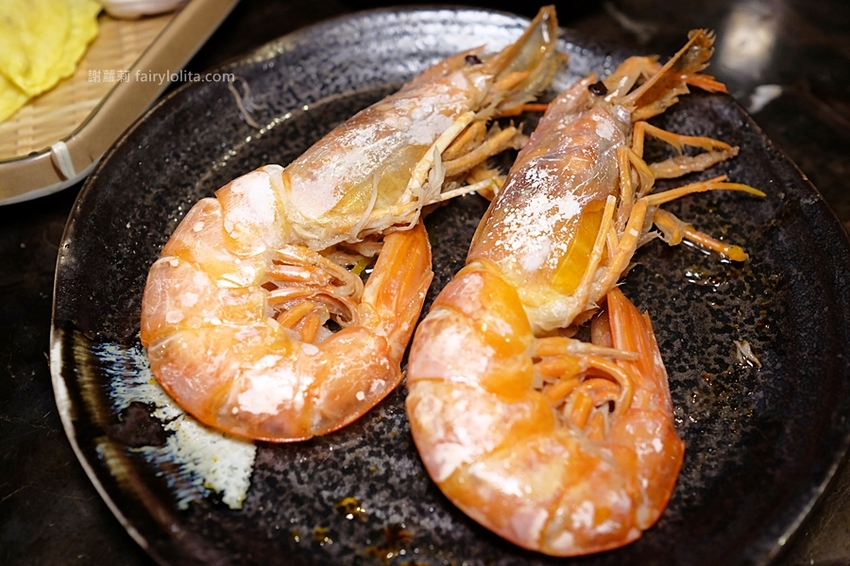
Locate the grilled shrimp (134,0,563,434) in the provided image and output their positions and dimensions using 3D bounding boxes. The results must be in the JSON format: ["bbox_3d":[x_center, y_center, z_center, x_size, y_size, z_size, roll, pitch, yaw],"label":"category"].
[{"bbox_3d":[-0.014,-0.028,0.217,0.067,0.031,0.148,25,55,16],"label":"grilled shrimp"}]

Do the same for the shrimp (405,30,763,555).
[{"bbox_3d":[0.047,-0.010,0.206,0.067,0.031,0.153,20,54,13],"label":"shrimp"}]

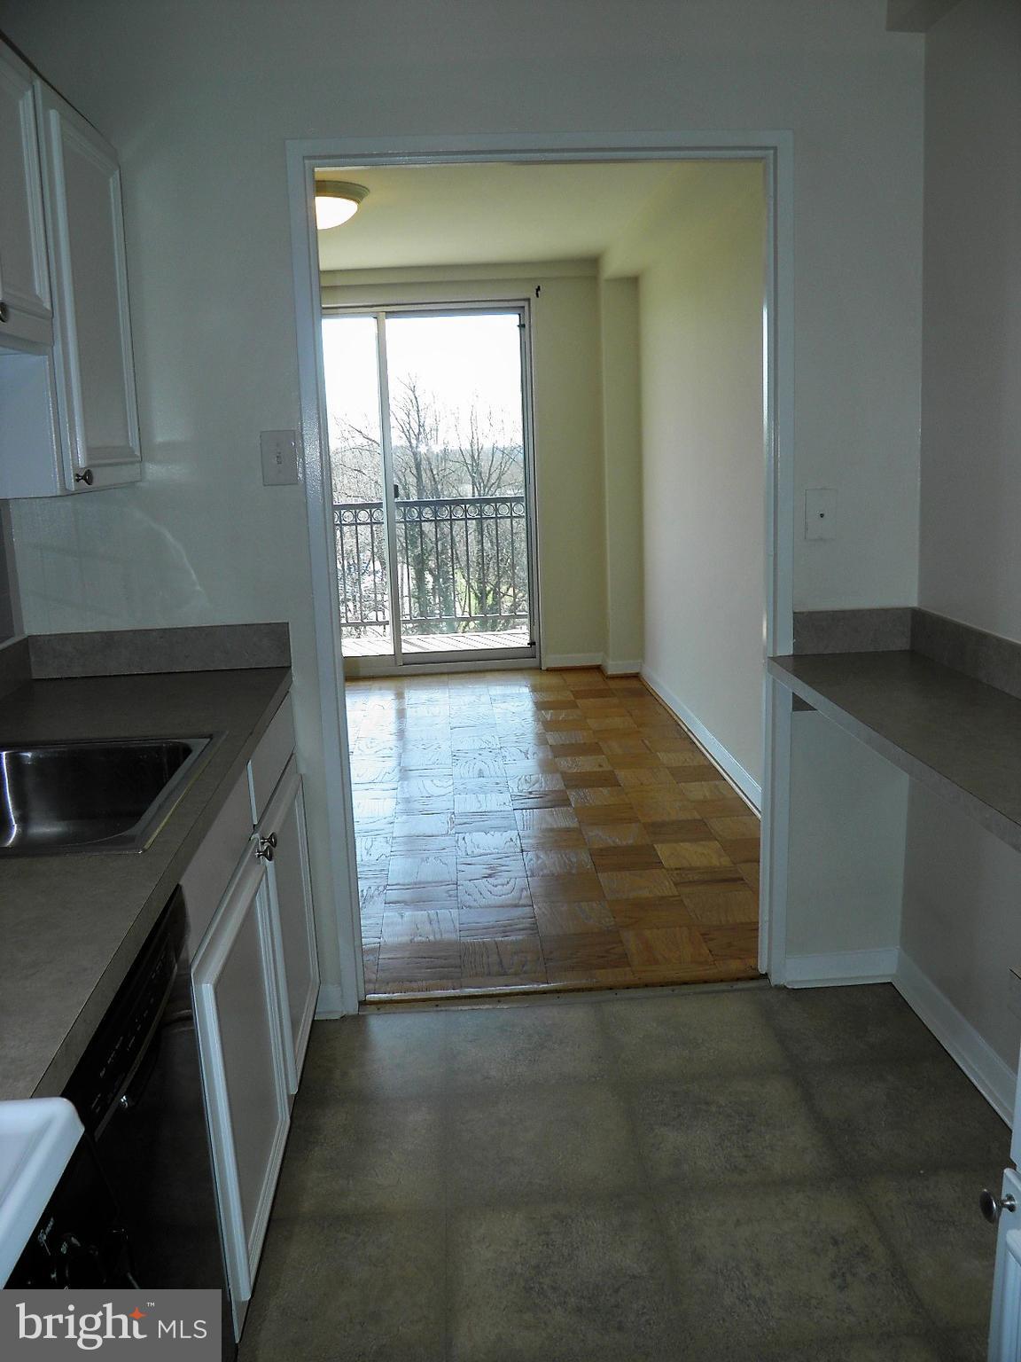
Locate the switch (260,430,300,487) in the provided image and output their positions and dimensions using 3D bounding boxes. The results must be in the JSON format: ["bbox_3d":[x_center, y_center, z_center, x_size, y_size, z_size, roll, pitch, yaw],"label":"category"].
[{"bbox_3d":[-0.520,-0.501,2.481,0.077,0.119,0.014,-3,12,-3],"label":"switch"}]

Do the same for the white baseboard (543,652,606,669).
[{"bbox_3d":[0.410,-0.125,6.973,0.378,0.092,0.016,-3,12,-3],"label":"white baseboard"}]

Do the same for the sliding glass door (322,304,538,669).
[{"bbox_3d":[-0.716,-1.123,6.734,1.742,2.222,0.110,-3,12,-3],"label":"sliding glass door"}]

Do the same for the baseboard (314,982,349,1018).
[{"bbox_3d":[-0.449,0.800,2.757,0.079,0.087,0.015,-3,12,-3],"label":"baseboard"}]

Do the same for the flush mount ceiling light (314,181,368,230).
[{"bbox_3d":[-0.778,-1.964,4.593,0.392,0.135,0.392,-3,12,-3],"label":"flush mount ceiling light"}]

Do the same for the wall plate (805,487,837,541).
[{"bbox_3d":[0.729,-0.389,2.578,0.075,0.117,0.008,-3,12,-3],"label":"wall plate"}]

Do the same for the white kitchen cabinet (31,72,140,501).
[{"bbox_3d":[-0.976,-0.732,2.168,0.317,0.698,0.479,-3,12,-3],"label":"white kitchen cabinet"}]

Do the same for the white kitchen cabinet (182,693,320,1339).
[{"bbox_3d":[-0.768,0.558,2.149,0.611,0.835,1.068,-3,12,-3],"label":"white kitchen cabinet"}]

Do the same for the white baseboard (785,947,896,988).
[{"bbox_3d":[0.853,0.740,2.818,0.291,0.087,0.016,-3,12,-3],"label":"white baseboard"}]

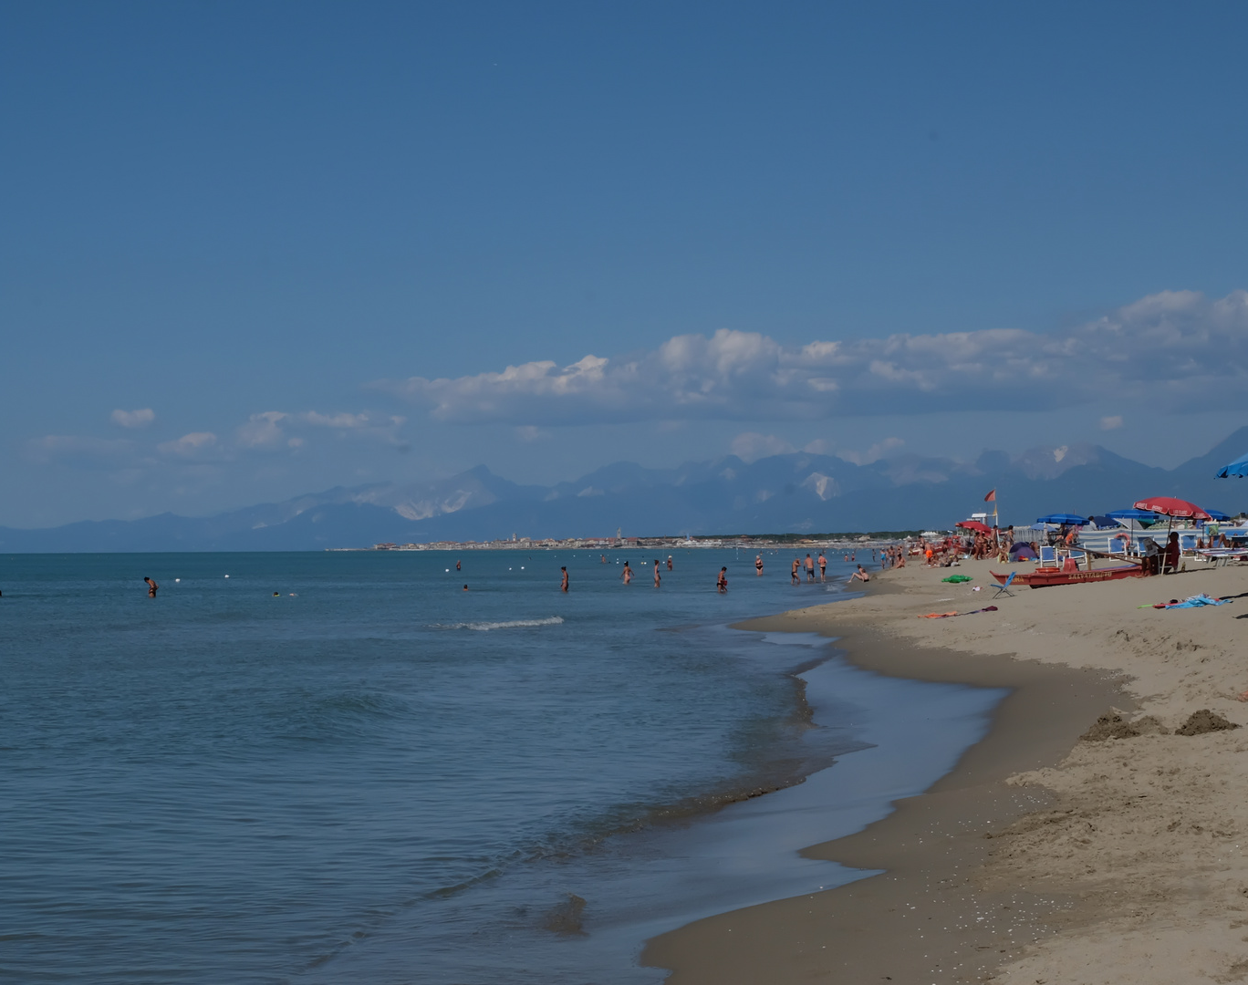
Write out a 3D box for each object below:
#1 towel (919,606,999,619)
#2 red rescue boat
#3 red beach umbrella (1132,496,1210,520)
[{"bbox_3d":[6.634,2.387,61.000,1.580,0.140,0.850,-5,1,0],"label":"towel"},{"bbox_3d":[12.505,2.304,86.500,4.400,0.720,1.600,-3,0,3],"label":"red rescue boat"},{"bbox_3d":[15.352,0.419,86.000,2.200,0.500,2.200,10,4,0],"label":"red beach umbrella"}]

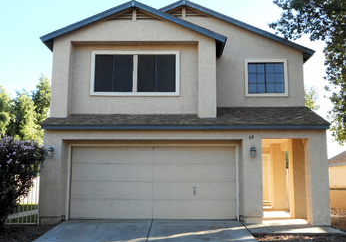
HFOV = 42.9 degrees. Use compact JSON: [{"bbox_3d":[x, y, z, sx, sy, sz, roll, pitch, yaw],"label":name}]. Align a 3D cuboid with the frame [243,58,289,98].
[{"bbox_3d":[3.069,-1.400,14.374,1.390,1.260,0.100,0,-7,0],"label":"frame"}]

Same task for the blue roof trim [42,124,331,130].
[{"bbox_3d":[0.354,0.173,12.140,7.925,0.140,0.080,0,-7,0],"label":"blue roof trim"}]

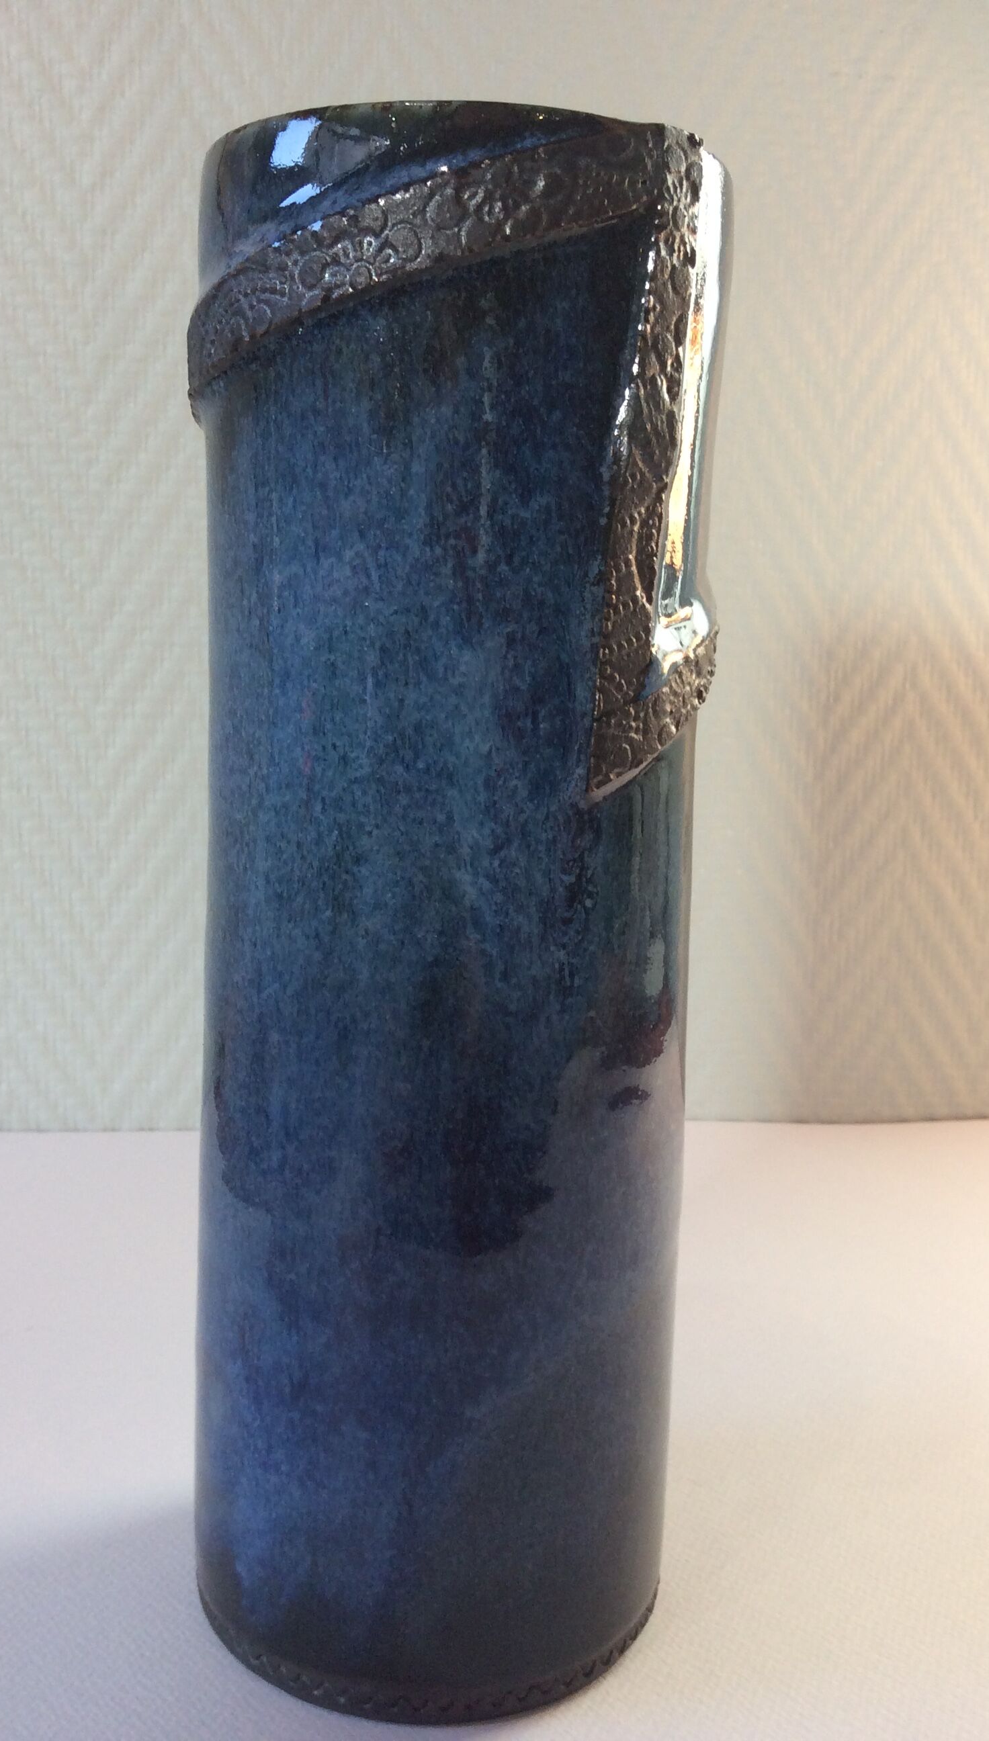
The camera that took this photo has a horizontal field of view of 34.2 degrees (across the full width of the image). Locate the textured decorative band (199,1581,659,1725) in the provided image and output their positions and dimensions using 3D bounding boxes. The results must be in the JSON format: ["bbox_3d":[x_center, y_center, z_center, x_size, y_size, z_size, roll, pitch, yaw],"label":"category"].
[{"bbox_3d":[-0.012,0.135,0.316,0.088,0.009,0.088,0,7,-2],"label":"textured decorative band"}]

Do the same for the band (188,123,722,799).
[{"bbox_3d":[-0.007,-0.068,0.289,0.097,0.104,0.093,0,7,-1],"label":"band"}]

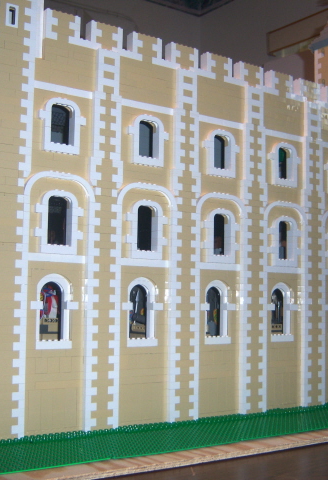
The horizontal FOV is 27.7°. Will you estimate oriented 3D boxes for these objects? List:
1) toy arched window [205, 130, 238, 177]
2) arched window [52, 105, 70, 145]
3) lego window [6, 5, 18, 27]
[{"bbox_3d":[0.082,-0.123,0.975,0.062,0.068,0.014,4,-6,-34],"label":"toy arched window"},{"bbox_3d":[-0.132,-0.141,0.837,0.031,0.052,0.016,4,-6,-34],"label":"arched window"},{"bbox_3d":[-0.183,-0.268,0.798,0.016,0.029,0.008,4,-6,-34],"label":"lego window"}]

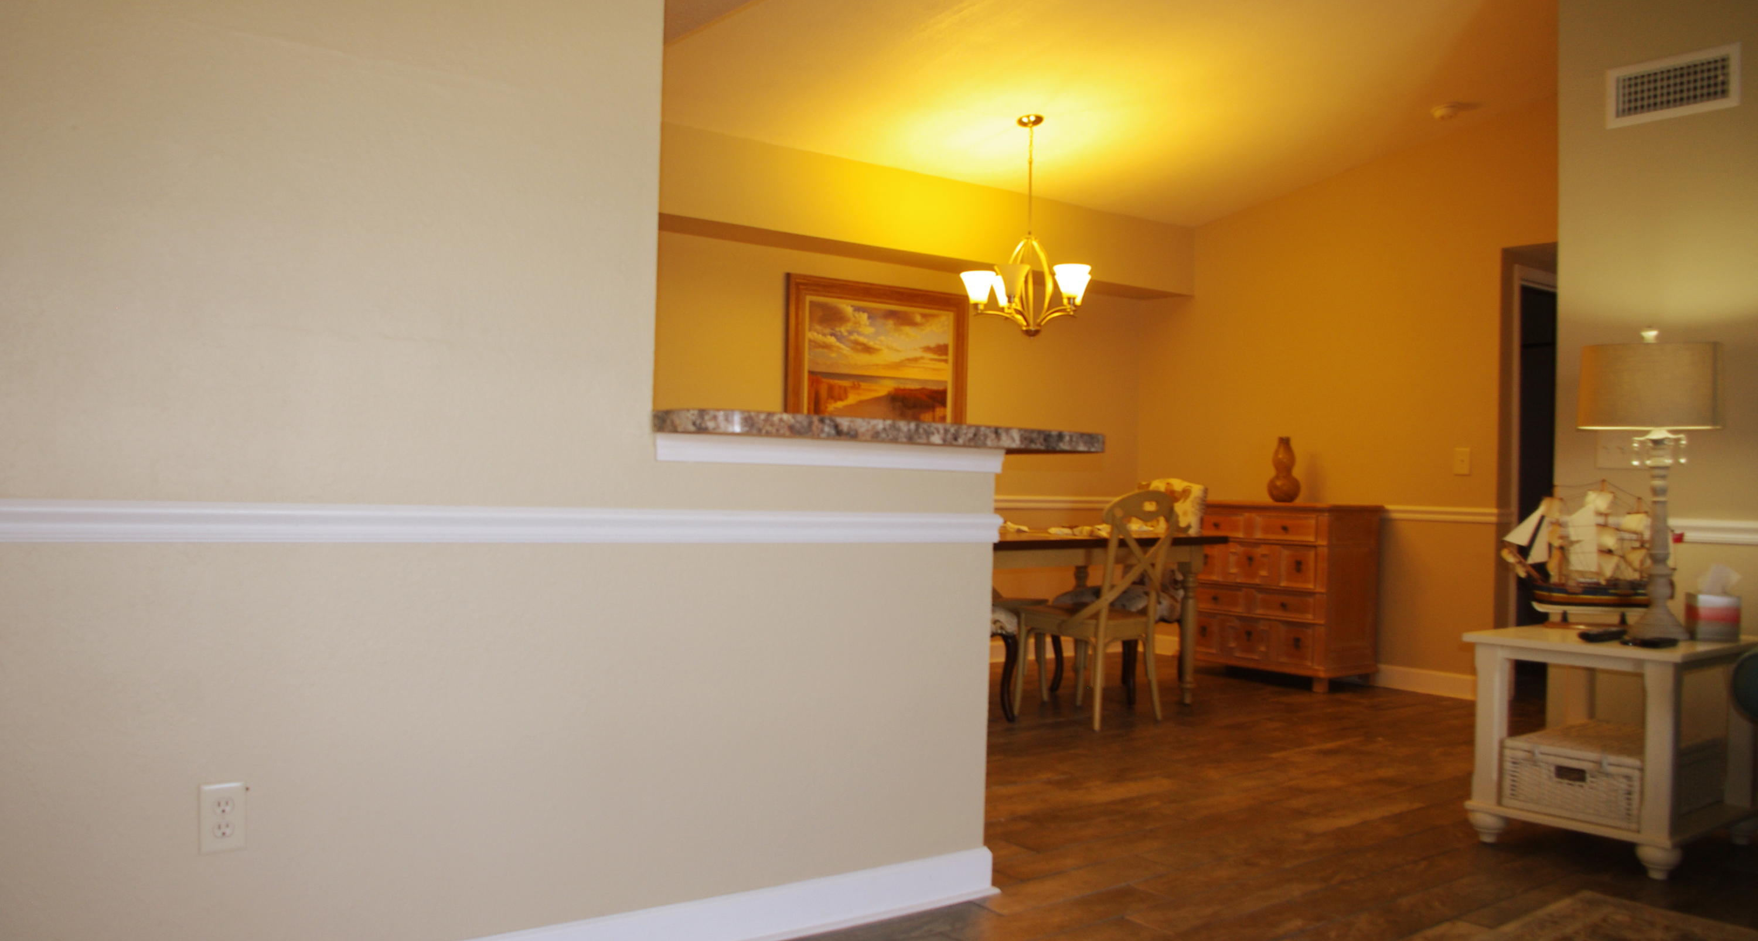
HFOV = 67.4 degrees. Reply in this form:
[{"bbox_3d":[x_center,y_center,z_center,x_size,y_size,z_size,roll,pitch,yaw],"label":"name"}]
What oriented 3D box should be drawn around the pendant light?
[{"bbox_3d":[0.681,-1.087,5.842,0.580,0.992,0.580,2,0,-35],"label":"pendant light"}]

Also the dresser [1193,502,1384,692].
[{"bbox_3d":[2.053,0.625,6.854,0.450,0.900,1.000,2,0,-35],"label":"dresser"}]

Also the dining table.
[{"bbox_3d":[0.606,0.652,5.567,1.720,0.760,0.920,2,0,-44],"label":"dining table"}]

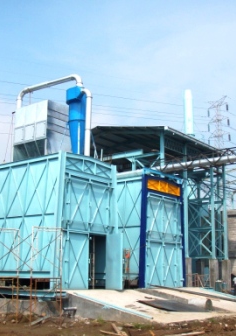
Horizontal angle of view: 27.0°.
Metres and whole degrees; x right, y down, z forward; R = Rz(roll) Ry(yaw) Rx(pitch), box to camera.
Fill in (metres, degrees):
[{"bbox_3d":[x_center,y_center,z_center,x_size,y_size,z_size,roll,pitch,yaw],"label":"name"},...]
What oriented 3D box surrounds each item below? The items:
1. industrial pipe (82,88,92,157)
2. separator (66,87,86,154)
[{"bbox_3d":[-1.569,-2.147,25.850,0.500,4.200,0.300,-9,-16,39],"label":"industrial pipe"},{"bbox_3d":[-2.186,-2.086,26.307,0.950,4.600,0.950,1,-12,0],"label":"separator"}]

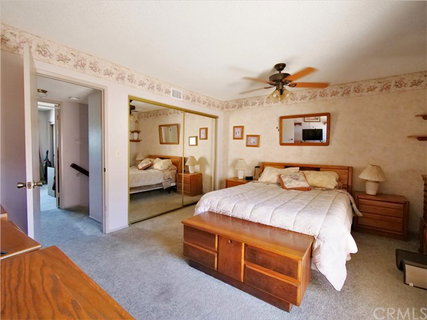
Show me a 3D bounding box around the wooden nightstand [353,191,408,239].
[{"bbox_3d":[2.579,0.846,3.086,0.610,0.540,0.410,4,4,37],"label":"wooden nightstand"}]

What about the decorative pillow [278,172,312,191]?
[{"bbox_3d":[1.341,0.347,3.277,0.420,0.130,0.380,-7,44,19],"label":"decorative pillow"}]

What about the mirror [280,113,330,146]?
[{"bbox_3d":[1.772,-0.582,3.888,0.920,0.610,0.035,4,4,37],"label":"mirror"}]

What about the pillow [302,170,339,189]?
[{"bbox_3d":[1.815,0.328,3.416,0.610,0.380,0.160,3,-26,29],"label":"pillow"}]

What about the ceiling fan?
[{"bbox_3d":[0.948,-1.073,2.782,1.300,0.530,1.300,4,4,37],"label":"ceiling fan"}]

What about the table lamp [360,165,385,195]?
[{"bbox_3d":[2.529,0.321,3.132,0.330,0.495,0.330,4,4,37],"label":"table lamp"}]

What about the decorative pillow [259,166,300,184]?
[{"bbox_3d":[1.226,0.294,3.780,0.670,0.390,0.160,3,-27,33],"label":"decorative pillow"}]

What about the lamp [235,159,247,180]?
[{"bbox_3d":[0.634,0.211,4.548,0.305,0.475,0.305,1,3,0],"label":"lamp"}]

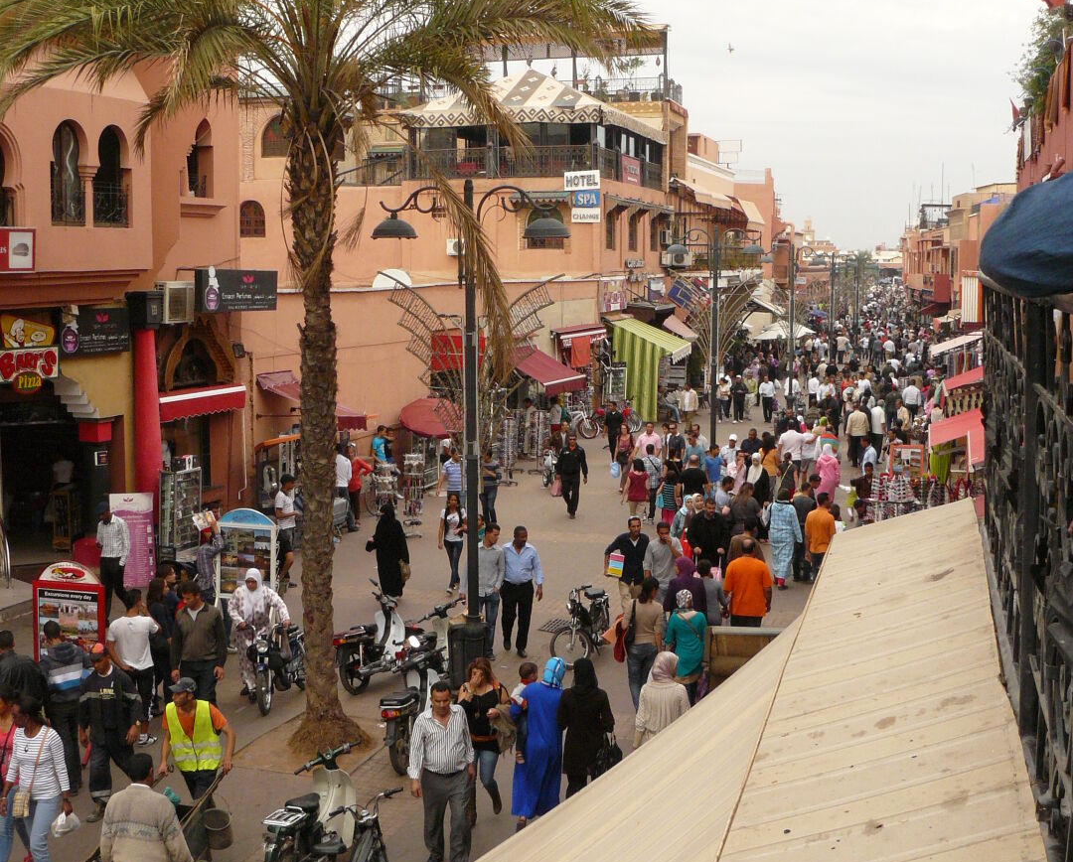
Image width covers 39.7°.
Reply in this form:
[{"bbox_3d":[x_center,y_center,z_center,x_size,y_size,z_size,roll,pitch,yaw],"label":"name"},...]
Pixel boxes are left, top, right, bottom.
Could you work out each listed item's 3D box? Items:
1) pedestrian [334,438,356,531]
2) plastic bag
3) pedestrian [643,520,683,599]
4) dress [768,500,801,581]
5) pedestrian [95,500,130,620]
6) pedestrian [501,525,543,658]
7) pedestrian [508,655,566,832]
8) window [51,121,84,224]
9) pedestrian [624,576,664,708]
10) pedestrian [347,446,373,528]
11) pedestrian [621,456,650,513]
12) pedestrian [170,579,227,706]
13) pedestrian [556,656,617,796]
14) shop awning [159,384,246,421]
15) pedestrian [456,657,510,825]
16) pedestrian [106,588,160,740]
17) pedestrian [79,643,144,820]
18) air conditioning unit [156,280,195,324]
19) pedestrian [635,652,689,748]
[{"bbox_3d":[-3.911,1.172,30.178,0.500,1.750,0.450,4,7,30],"label":"pedestrian"},{"bbox_3d":[-3.917,3.270,12.400,0.240,0.230,0.180,1,6,6],"label":"plastic bag"},{"bbox_3d":[1.833,2.150,21.685,0.540,1.730,0.420,1,6,8],"label":"pedestrian"},{"bbox_3d":[4.130,1.819,24.710,0.560,1.380,0.380,1,6,8],"label":"dress"},{"bbox_3d":[-6.591,1.990,23.084,0.500,1.760,0.380,3,7,22],"label":"pedestrian"},{"bbox_3d":[-0.206,2.168,20.324,0.570,1.770,0.380,0,6,-4],"label":"pedestrian"},{"bbox_3d":[0.005,2.999,14.521,0.540,1.640,0.430,1,6,8],"label":"pedestrian"},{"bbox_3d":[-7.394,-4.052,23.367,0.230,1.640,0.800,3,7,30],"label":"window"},{"bbox_3d":[1.279,2.534,17.549,0.480,1.650,0.380,2,6,14],"label":"pedestrian"},{"bbox_3d":[-3.728,1.139,31.218,0.500,1.660,0.380,3,7,25],"label":"pedestrian"},{"bbox_3d":[2.018,1.328,29.924,0.480,1.570,0.360,1,6,6],"label":"pedestrian"},{"bbox_3d":[-3.918,2.608,17.299,0.620,1.750,0.360,0,6,-3],"label":"pedestrian"},{"bbox_3d":[0.464,2.918,13.869,0.530,1.630,0.380,1,6,11],"label":"pedestrian"},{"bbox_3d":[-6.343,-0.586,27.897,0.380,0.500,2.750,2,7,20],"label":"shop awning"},{"bbox_3d":[-0.536,2.999,14.611,0.490,1.620,0.440,1,6,6],"label":"pedestrian"},{"bbox_3d":[-4.585,2.658,16.976,0.580,1.720,0.420,2,6,14],"label":"pedestrian"},{"bbox_3d":[-4.158,2.916,14.565,0.580,1.720,0.500,0,6,1],"label":"pedestrian"},{"bbox_3d":[-6.528,-2.334,26.903,0.330,0.720,0.850,2,6,22],"label":"air conditioning unit"},{"bbox_3d":[1.249,2.956,14.654,0.520,1.620,0.360,1,6,8],"label":"pedestrian"}]

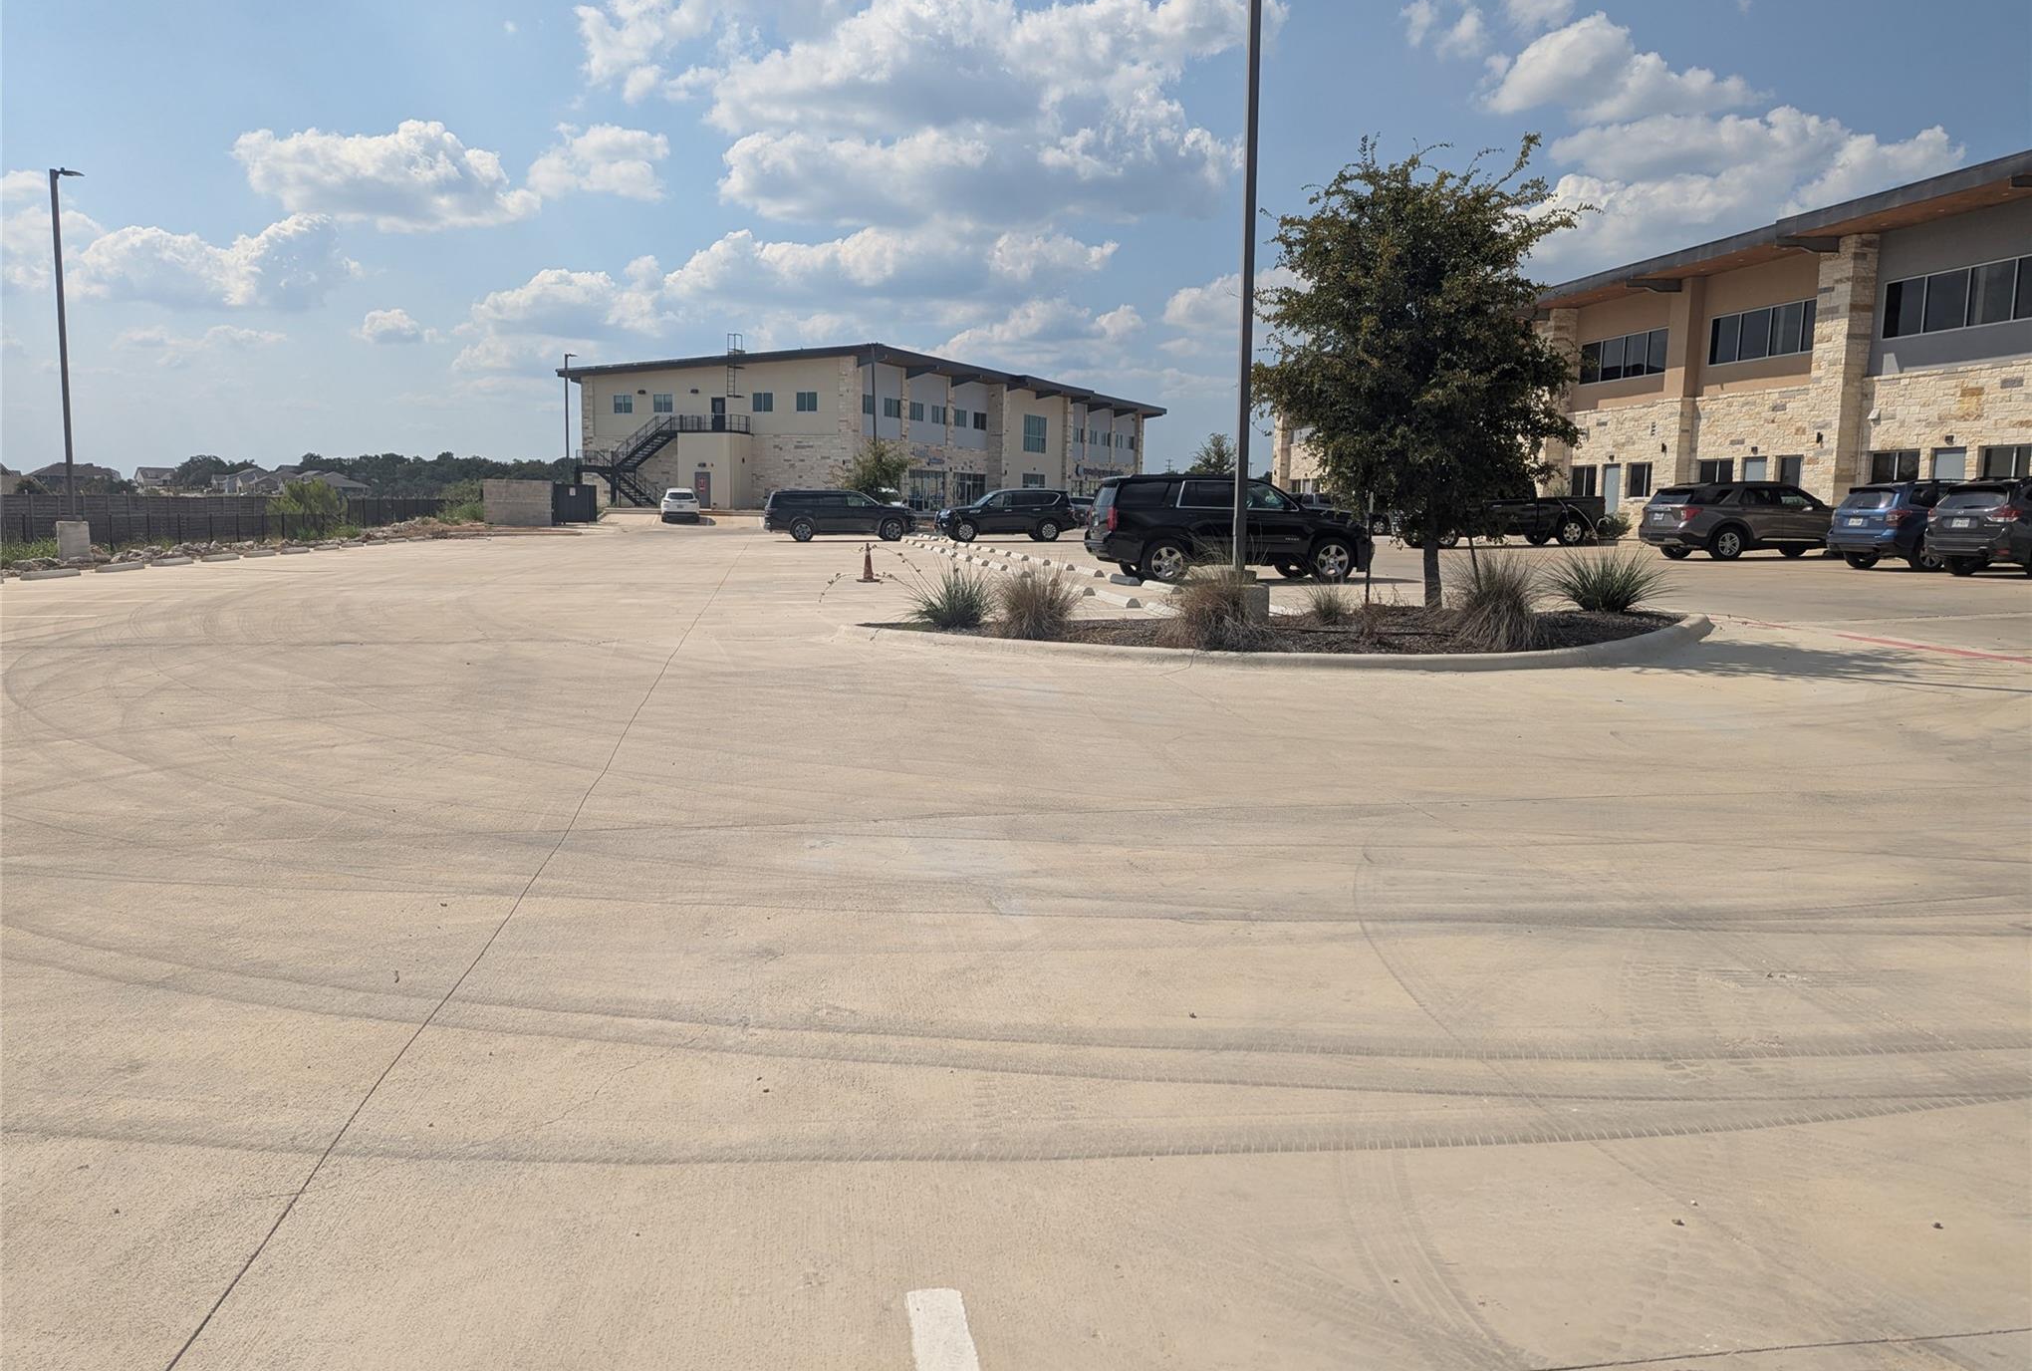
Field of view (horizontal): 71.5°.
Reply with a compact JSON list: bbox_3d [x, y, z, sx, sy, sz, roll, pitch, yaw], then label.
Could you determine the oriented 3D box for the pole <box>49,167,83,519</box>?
[{"bbox_3d":[-20.798,-7.504,31.279,0.660,7.650,0.340,0,7,-10],"label":"pole"}]

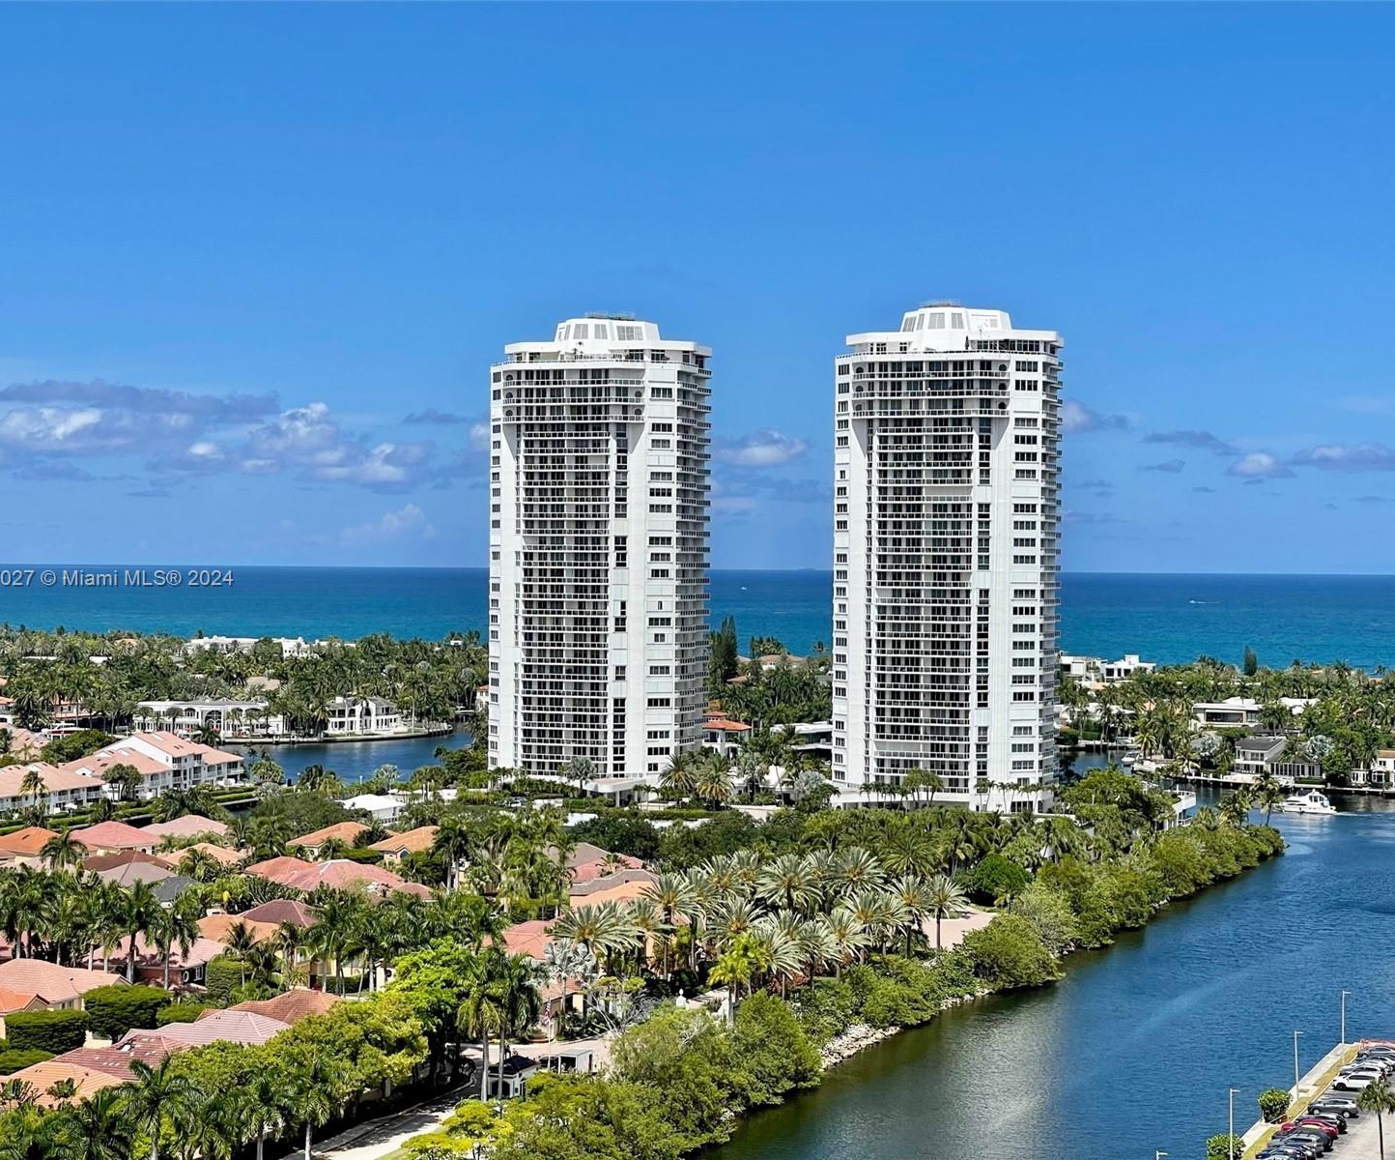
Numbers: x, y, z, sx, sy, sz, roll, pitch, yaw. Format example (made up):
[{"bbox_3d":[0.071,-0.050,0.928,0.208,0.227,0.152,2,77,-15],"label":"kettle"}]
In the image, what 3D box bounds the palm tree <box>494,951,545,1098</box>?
[{"bbox_3d":[-17.157,42.010,269.786,5.240,13.910,5.240,0,0,0],"label":"palm tree"}]

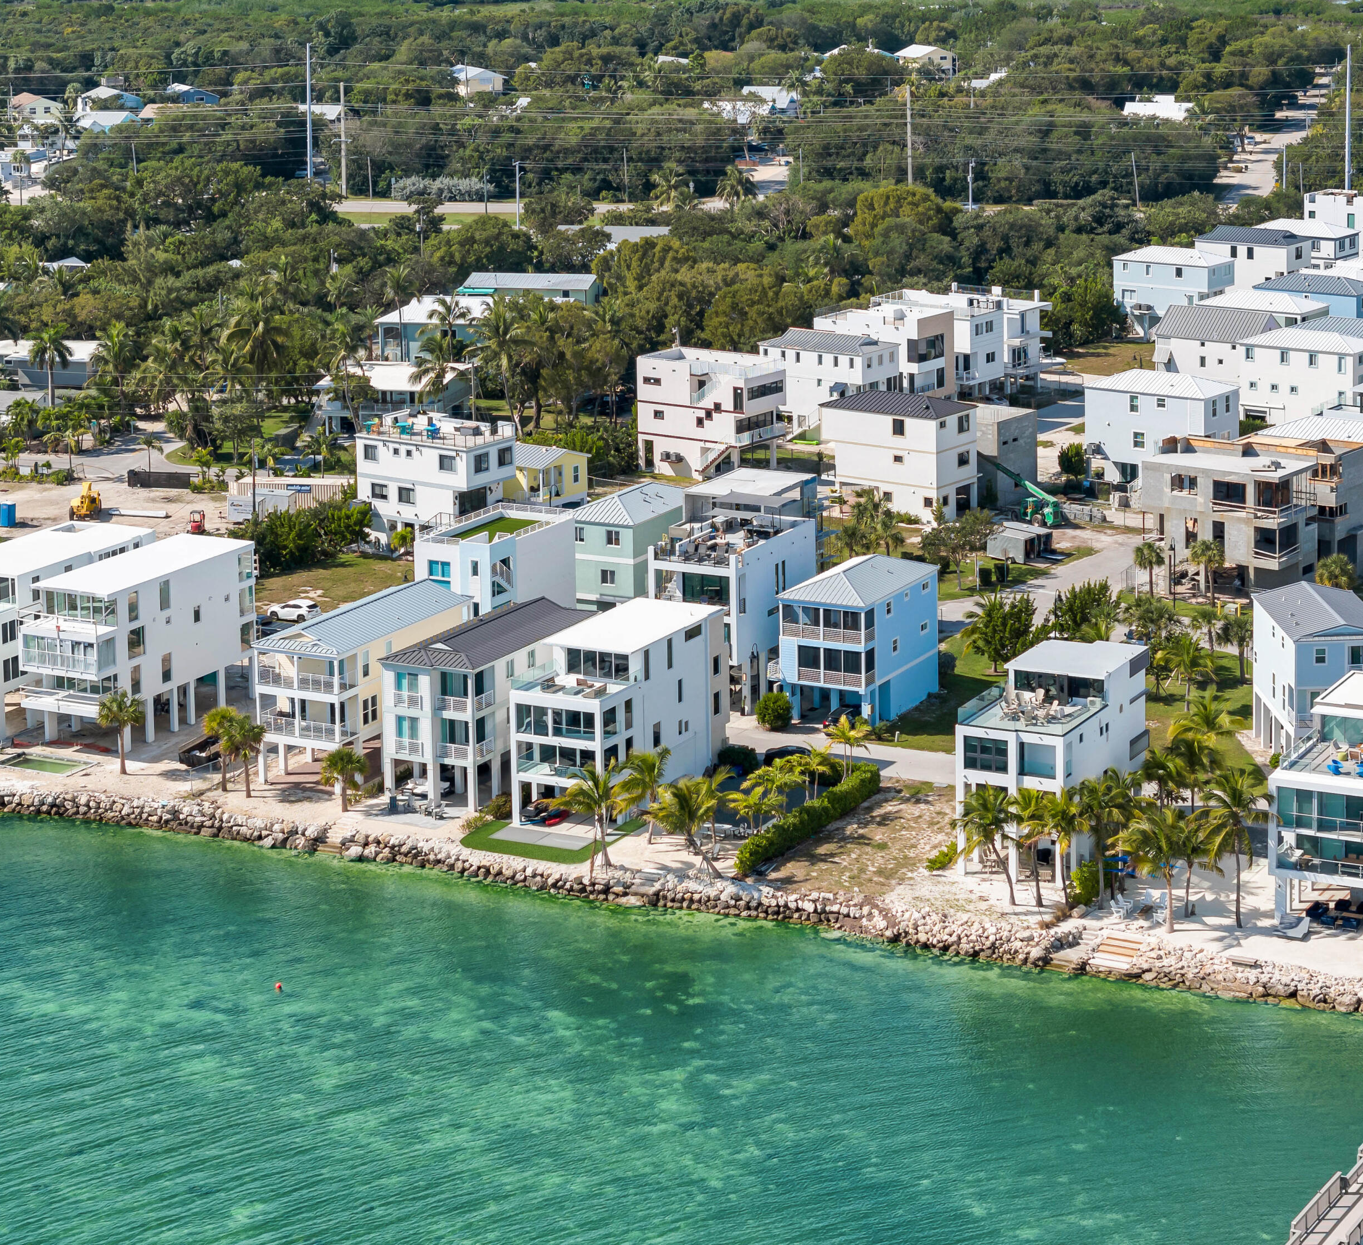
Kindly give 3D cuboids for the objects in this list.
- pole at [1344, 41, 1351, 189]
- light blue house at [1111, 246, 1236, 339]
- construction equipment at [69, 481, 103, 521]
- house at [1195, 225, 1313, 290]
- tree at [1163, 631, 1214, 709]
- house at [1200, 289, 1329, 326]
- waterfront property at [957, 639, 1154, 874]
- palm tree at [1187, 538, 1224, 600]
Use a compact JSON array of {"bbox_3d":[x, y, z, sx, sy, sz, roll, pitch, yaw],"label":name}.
[{"bbox_3d":[110.340,-82.160,557.060,0.800,27.400,0.800,0,14,0],"label":"pole"},{"bbox_3d":[61.101,-40.786,417.363,13.464,11.505,7.008,10,18,37],"label":"light blue house"},{"bbox_3d":[-57.520,-12.140,324.600,2.500,3.570,5.000,-1,14,-3],"label":"construction equipment"},{"bbox_3d":[75.259,-46.489,443.214,13.417,11.042,7.130,10,17,36],"label":"house"},{"bbox_3d":[38.518,3.707,255.235,4.000,6.230,4.000,-1,14,0],"label":"tree"},{"bbox_3d":[65.300,-32.110,381.150,13.660,10.750,6.660,9,17,34],"label":"house"},{"bbox_3d":[24.606,9.087,221.298,7.268,12.139,15.382,6,16,27],"label":"waterfront property"},{"bbox_3d":[45.270,-4.220,289.930,3.200,5.930,3.200,0,14,0],"label":"palm tree"}]

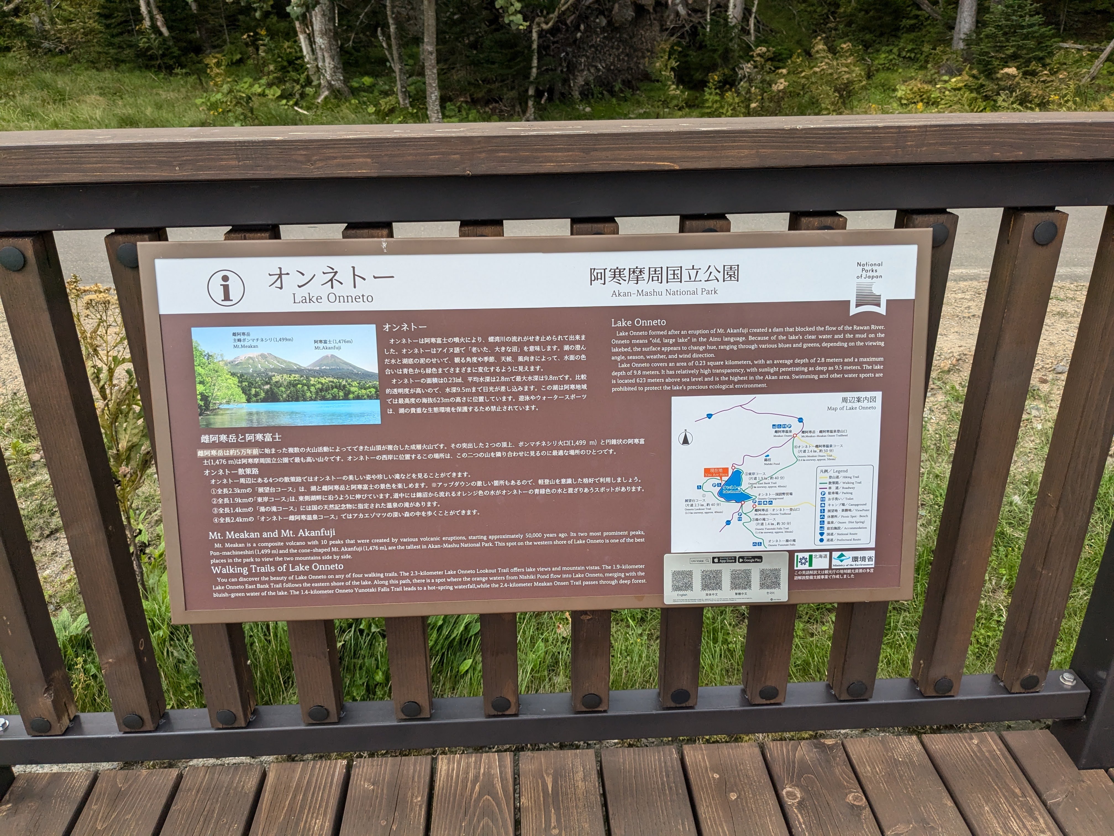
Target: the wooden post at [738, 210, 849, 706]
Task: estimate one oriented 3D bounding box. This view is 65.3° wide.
[{"bbox_3d":[0.353,0.100,1.336,0.059,0.818,0.058,-2,24,-2],"label":"wooden post"}]

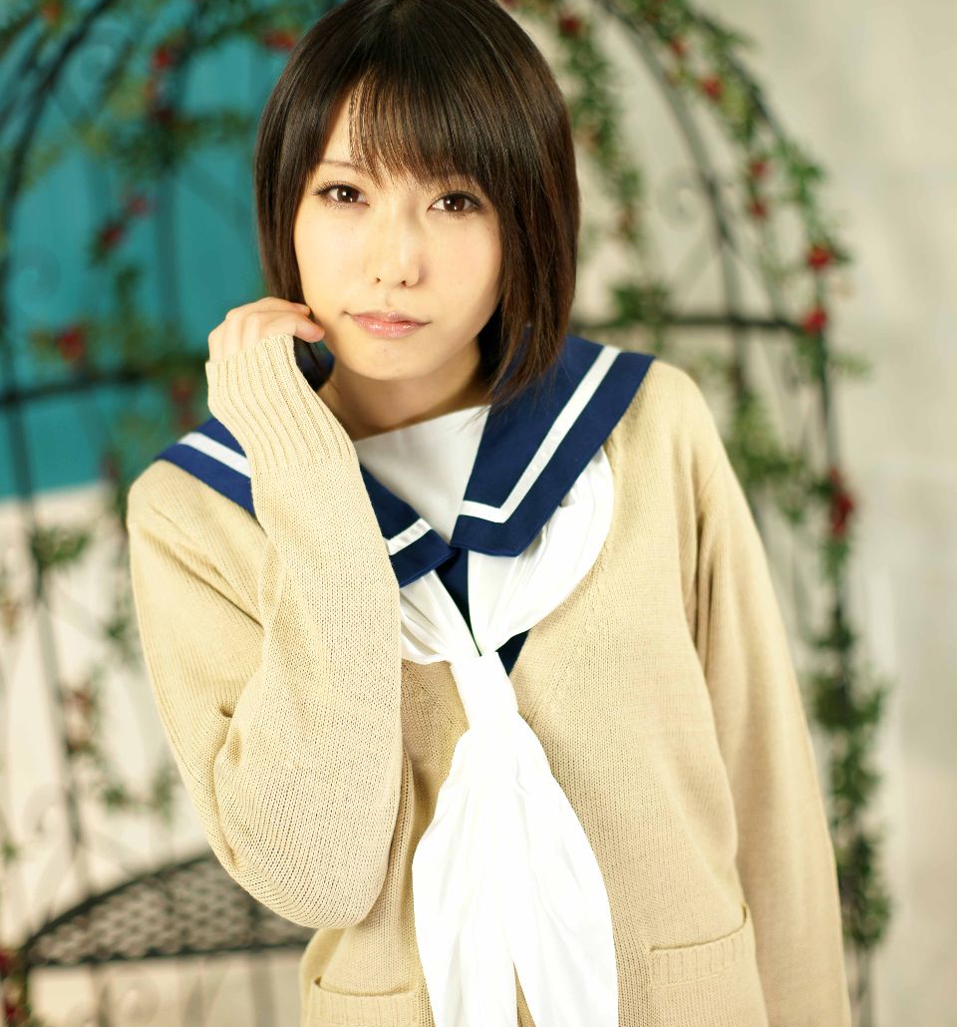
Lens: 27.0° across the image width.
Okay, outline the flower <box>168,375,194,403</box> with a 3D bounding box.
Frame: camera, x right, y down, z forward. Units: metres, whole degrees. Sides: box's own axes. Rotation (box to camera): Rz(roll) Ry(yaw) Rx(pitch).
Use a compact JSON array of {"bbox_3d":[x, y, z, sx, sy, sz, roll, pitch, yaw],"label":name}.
[{"bbox_3d":[-0.471,-0.197,3.160,0.038,0.043,0.034,-7,10,-8],"label":"flower"}]

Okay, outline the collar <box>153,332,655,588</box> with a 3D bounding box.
[{"bbox_3d":[-0.044,-0.036,1.280,0.325,0.170,0.210,-10,14,-10],"label":"collar"}]

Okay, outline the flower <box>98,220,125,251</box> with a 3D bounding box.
[{"bbox_3d":[-0.563,-0.427,3.060,0.040,0.045,0.036,-8,10,-9],"label":"flower"}]

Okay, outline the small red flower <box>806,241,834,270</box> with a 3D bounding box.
[{"bbox_3d":[0.454,-0.342,2.650,0.036,0.038,0.033,-4,10,10],"label":"small red flower"}]

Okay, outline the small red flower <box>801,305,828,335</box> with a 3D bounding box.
[{"bbox_3d":[0.450,-0.259,2.665,0.035,0.038,0.031,-4,10,10],"label":"small red flower"}]

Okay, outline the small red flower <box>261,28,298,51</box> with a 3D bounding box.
[{"bbox_3d":[-0.298,-0.708,2.980,0.052,0.033,0.036,-7,10,-4],"label":"small red flower"}]

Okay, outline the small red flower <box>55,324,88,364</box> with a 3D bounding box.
[{"bbox_3d":[-0.619,-0.257,3.030,0.050,0.058,0.045,-8,10,-11],"label":"small red flower"}]

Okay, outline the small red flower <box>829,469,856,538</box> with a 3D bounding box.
[{"bbox_3d":[0.495,-0.014,2.710,0.037,0.090,0.033,-4,10,10],"label":"small red flower"}]

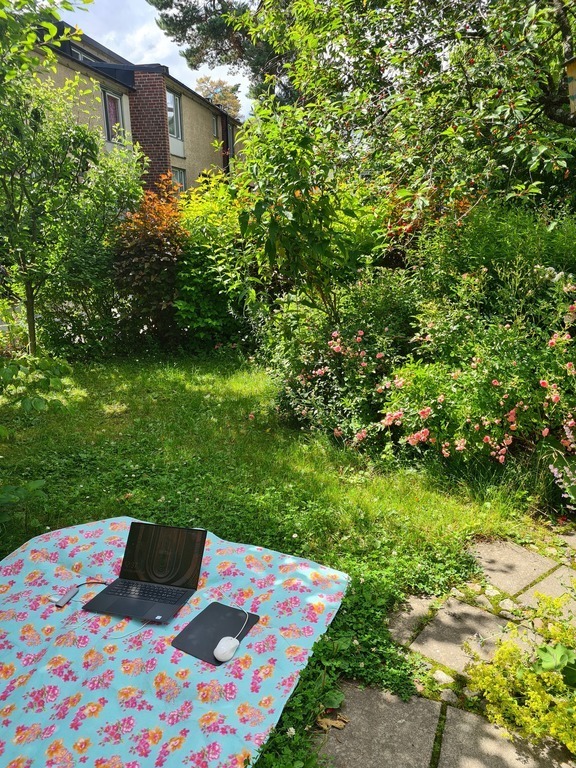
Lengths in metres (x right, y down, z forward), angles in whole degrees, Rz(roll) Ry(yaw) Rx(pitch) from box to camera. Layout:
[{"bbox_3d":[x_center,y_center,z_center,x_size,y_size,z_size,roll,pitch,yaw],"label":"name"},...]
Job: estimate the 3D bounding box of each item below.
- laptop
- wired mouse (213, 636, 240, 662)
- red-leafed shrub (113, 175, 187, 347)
[{"bbox_3d":[-0.526,0.703,2.178,0.344,0.207,0.338,2,12,18],"label":"laptop"},{"bbox_3d":[-0.203,0.871,1.917,0.063,0.038,0.107,7,19,22],"label":"wired mouse"},{"bbox_3d":[-1.370,-1.220,5.945,0.820,1.710,0.800,-4,18,-12],"label":"red-leafed shrub"}]

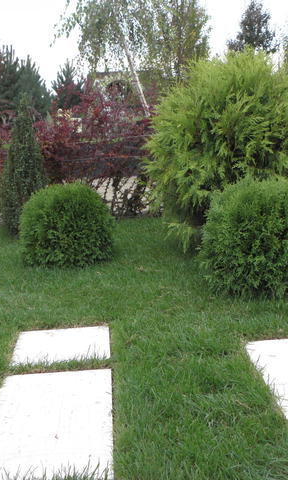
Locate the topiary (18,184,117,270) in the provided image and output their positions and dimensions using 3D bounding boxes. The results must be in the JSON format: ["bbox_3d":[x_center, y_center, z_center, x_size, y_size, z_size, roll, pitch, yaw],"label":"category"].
[{"bbox_3d":[-0.761,-0.195,6.980,0.915,0.734,0.915,-3,10,-3],"label":"topiary"}]

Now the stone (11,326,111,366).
[{"bbox_3d":[-0.504,0.675,4.345,0.571,0.050,0.637,-3,10,-3],"label":"stone"}]

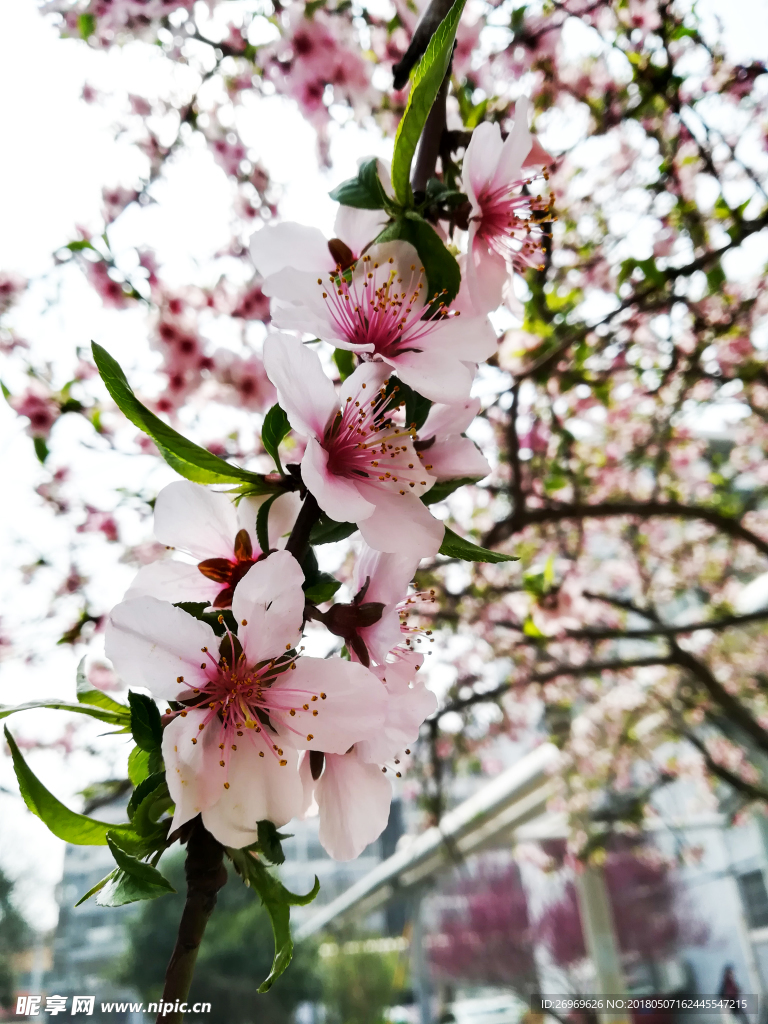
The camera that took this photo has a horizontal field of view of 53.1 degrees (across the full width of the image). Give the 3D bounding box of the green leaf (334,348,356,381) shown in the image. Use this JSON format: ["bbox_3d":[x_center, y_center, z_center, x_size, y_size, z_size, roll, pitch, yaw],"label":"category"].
[{"bbox_3d":[-0.009,-0.034,0.178,0.006,0.009,0.004,0,0,0],"label":"green leaf"}]

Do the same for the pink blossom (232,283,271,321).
[{"bbox_3d":[-0.136,-0.217,0.800,0.042,0.042,0.025,0,6,0],"label":"pink blossom"}]

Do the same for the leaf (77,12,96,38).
[{"bbox_3d":[-0.348,-0.569,0.900,0.023,0.030,0.012,0,0,0],"label":"leaf"}]

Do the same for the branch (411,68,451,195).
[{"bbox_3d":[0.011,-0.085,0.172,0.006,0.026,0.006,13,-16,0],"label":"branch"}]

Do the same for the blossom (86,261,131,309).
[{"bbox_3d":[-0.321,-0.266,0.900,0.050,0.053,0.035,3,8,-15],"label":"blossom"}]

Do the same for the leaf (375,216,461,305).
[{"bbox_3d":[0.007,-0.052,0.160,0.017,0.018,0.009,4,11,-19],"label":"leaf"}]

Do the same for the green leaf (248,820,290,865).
[{"bbox_3d":[-0.022,0.064,0.150,0.007,0.009,0.005,0,0,-18],"label":"green leaf"}]

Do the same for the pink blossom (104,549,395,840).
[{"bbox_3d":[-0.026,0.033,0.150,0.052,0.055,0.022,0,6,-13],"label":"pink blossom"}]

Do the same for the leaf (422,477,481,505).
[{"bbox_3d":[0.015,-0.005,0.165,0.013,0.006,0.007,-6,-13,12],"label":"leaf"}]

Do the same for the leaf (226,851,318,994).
[{"bbox_3d":[-0.023,0.084,0.160,0.018,0.027,0.010,0,0,-12],"label":"leaf"}]

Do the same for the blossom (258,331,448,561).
[{"bbox_3d":[-0.007,-0.012,0.160,0.034,0.042,0.024,0,-18,-40],"label":"blossom"}]

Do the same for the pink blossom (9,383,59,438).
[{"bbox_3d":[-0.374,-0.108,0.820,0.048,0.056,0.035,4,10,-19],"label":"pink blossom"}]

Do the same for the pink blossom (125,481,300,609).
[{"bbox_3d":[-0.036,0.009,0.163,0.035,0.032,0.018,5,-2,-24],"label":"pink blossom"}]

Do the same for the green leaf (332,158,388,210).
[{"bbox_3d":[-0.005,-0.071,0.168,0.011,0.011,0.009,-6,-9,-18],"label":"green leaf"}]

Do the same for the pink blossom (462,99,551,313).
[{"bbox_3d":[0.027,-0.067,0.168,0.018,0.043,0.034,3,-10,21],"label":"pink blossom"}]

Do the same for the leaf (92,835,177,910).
[{"bbox_3d":[-0.050,0.072,0.155,0.015,0.013,0.008,6,-18,-4],"label":"leaf"}]

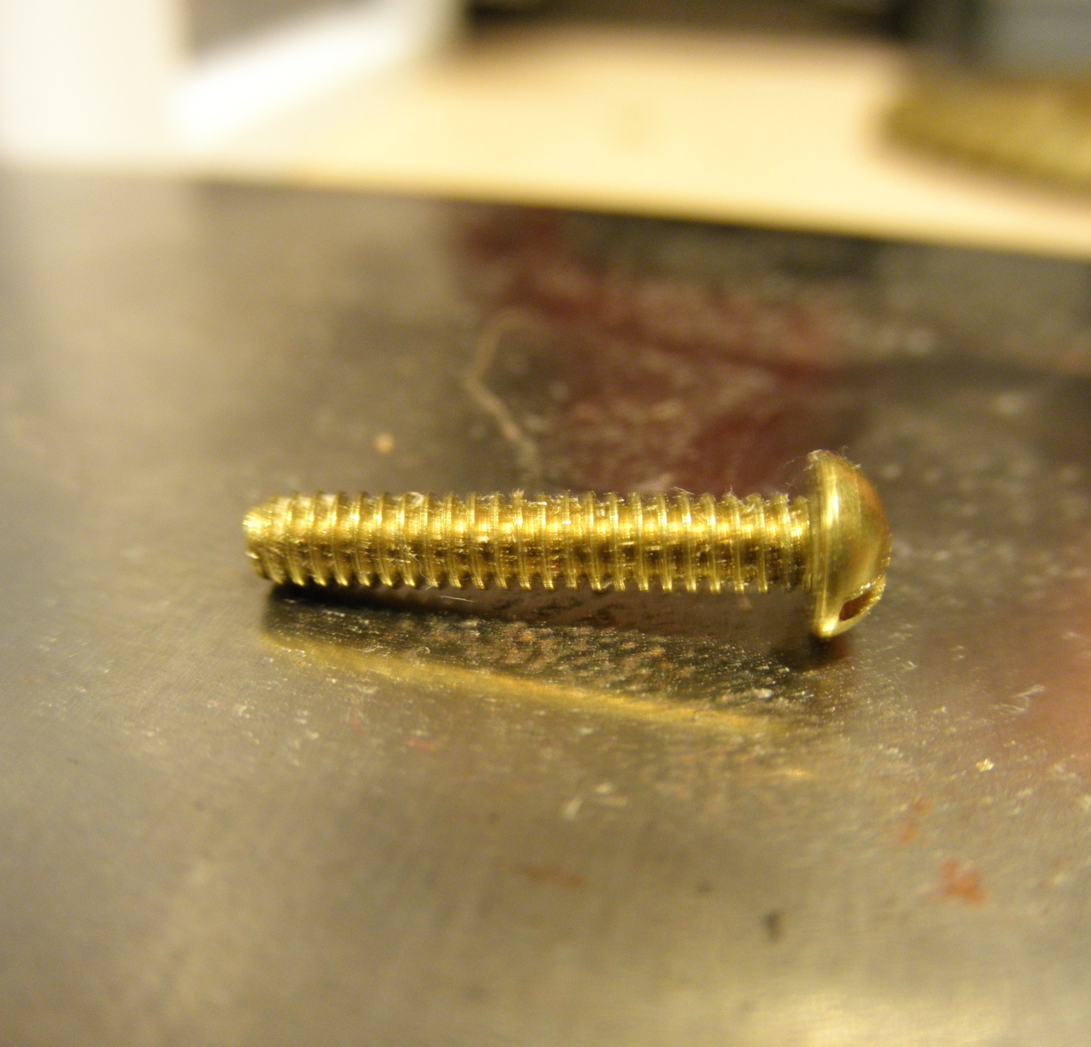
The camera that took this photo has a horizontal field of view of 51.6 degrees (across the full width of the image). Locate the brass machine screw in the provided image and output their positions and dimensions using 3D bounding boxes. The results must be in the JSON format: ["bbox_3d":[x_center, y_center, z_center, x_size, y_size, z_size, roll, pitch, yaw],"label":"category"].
[{"bbox_3d":[0.001,0.001,0.039,0.022,0.006,0.006,0,31,6],"label":"brass machine screw"}]

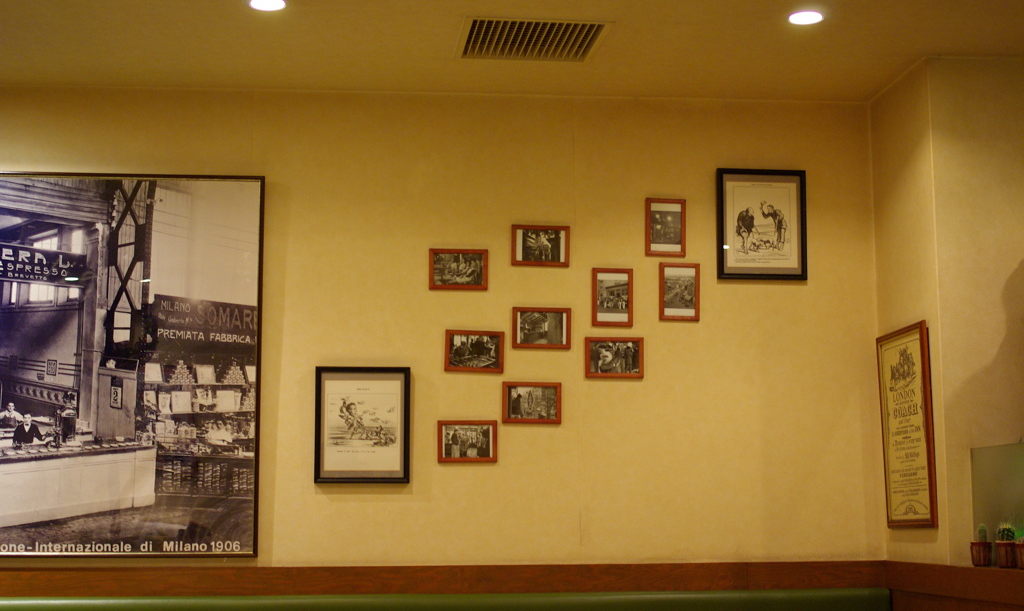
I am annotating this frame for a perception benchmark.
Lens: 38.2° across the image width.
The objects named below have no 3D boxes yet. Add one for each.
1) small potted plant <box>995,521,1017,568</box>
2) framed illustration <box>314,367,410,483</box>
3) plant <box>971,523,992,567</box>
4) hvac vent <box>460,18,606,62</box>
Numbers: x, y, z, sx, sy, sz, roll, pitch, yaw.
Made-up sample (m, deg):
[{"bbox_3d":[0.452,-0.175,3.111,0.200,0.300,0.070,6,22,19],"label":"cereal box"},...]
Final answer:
[{"bbox_3d":[1.266,0.614,3.787,0.055,0.113,0.055,1,-8,-6],"label":"small potted plant"},{"bbox_3d":[-0.433,0.348,4.291,0.274,0.337,0.022,1,-8,-6],"label":"framed illustration"},{"bbox_3d":[1.243,0.635,3.917,0.057,0.111,0.057,1,-8,-6],"label":"plant"},{"bbox_3d":[0.052,-0.711,3.994,0.367,0.025,0.344,1,-8,-6],"label":"hvac vent"}]

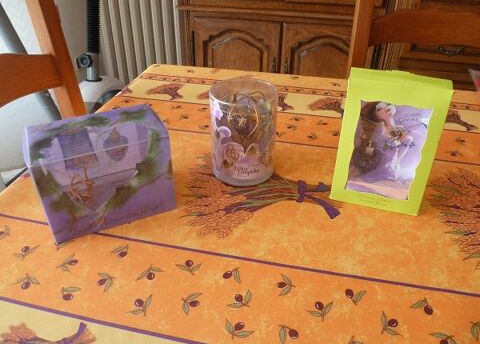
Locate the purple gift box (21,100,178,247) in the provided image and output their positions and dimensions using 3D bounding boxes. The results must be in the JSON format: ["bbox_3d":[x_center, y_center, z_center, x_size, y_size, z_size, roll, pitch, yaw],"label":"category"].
[{"bbox_3d":[-0.186,-0.005,0.530,0.164,0.121,0.105,-15,38,-21],"label":"purple gift box"}]

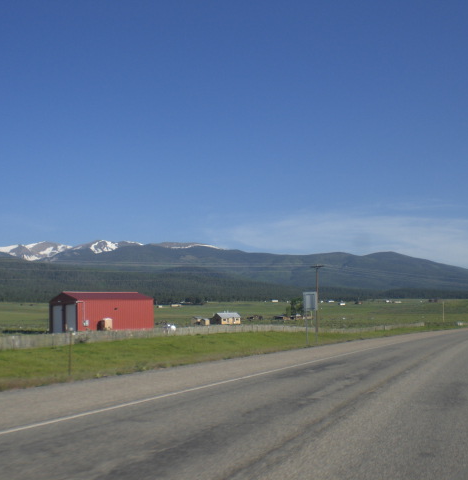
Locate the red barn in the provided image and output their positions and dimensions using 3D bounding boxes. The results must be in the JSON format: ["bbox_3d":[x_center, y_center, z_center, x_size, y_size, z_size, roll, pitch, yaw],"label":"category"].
[{"bbox_3d":[-19.520,10.824,103.906,12.300,6.060,9.350,3,-8,-38],"label":"red barn"}]

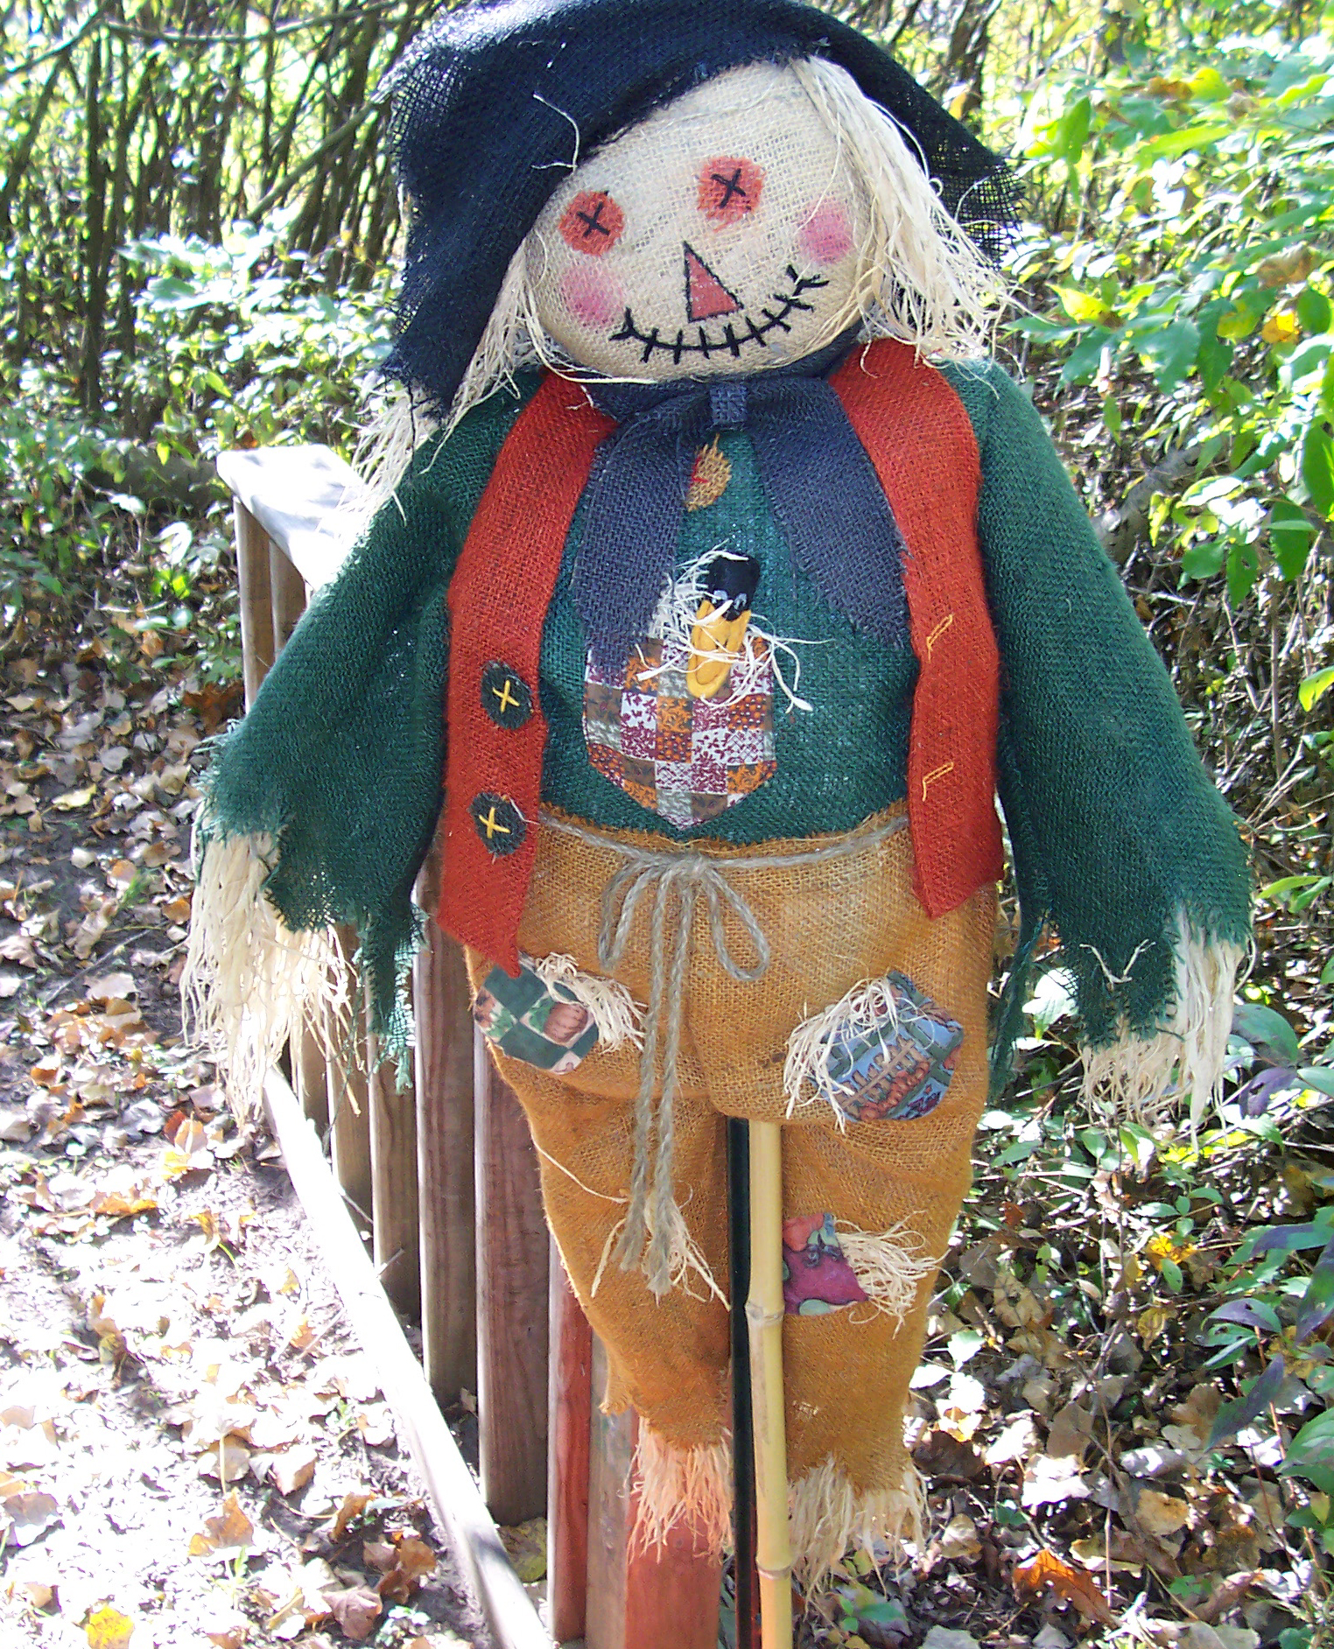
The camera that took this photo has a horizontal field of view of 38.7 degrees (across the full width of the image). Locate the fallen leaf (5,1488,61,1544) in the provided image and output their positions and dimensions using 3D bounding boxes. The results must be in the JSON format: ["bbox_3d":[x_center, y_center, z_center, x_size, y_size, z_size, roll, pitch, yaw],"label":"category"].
[{"bbox_3d":[-0.656,0.711,1.955,0.051,0.020,0.059,-18,30,-37],"label":"fallen leaf"}]

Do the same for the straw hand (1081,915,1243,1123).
[{"bbox_3d":[0.346,0.137,1.330,0.100,0.135,0.065,2,22,0],"label":"straw hand"}]

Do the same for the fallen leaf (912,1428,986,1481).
[{"bbox_3d":[0.319,0.712,2.147,0.083,0.025,0.063,6,23,10],"label":"fallen leaf"}]

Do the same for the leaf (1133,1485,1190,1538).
[{"bbox_3d":[0.540,0.751,2.077,0.062,0.020,0.066,9,24,18],"label":"leaf"}]

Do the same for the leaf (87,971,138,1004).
[{"bbox_3d":[-0.920,0.270,3.152,0.083,0.020,0.078,-5,24,-17],"label":"leaf"}]

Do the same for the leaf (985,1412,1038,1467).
[{"bbox_3d":[0.395,0.704,2.178,0.085,0.020,0.050,-12,27,-31],"label":"leaf"}]

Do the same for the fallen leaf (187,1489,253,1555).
[{"bbox_3d":[-0.476,0.747,2.033,0.071,0.025,0.074,-4,23,-15],"label":"fallen leaf"}]

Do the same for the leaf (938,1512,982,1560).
[{"bbox_3d":[0.297,0.726,1.939,0.039,0.025,0.047,3,23,3],"label":"leaf"}]

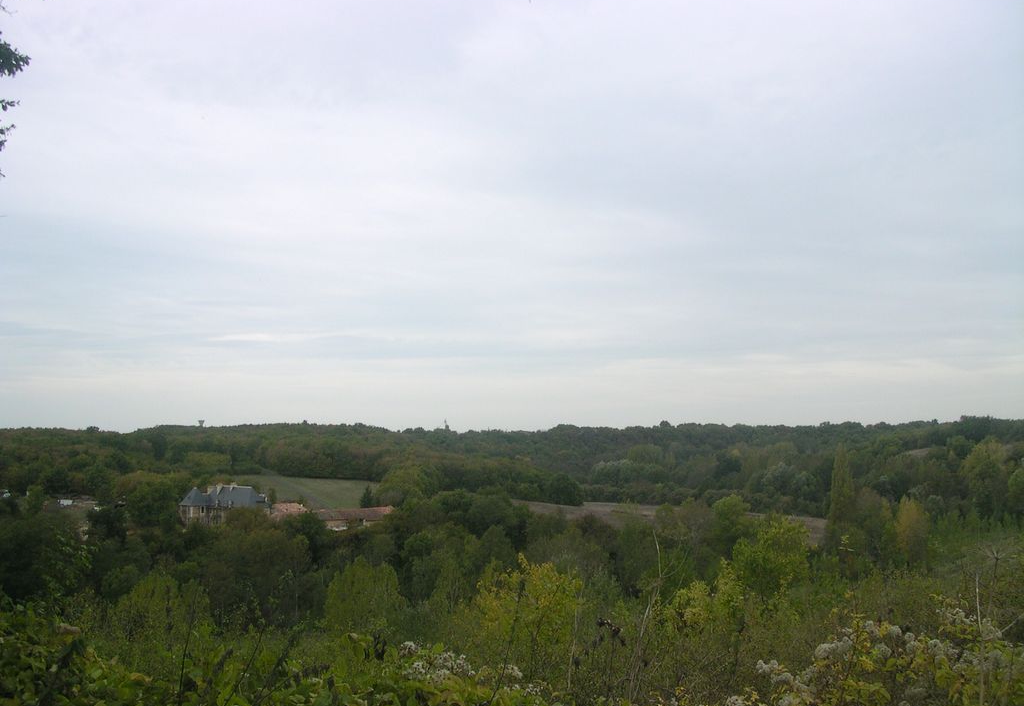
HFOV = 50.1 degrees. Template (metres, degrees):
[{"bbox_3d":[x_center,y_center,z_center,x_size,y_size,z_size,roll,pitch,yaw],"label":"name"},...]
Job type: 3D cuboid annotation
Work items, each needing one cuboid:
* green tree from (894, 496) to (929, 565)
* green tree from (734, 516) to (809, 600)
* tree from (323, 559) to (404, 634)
[{"bbox_3d":[51.101,22.832,140.000,4.350,9.120,4.130,0,-4,0],"label":"green tree"},{"bbox_3d":[16.533,13.207,70.000,4.860,5.570,4.620,0,-4,0],"label":"green tree"},{"bbox_3d":[-12.716,21.396,95.000,7.120,7.220,6.760,0,-4,0],"label":"tree"}]

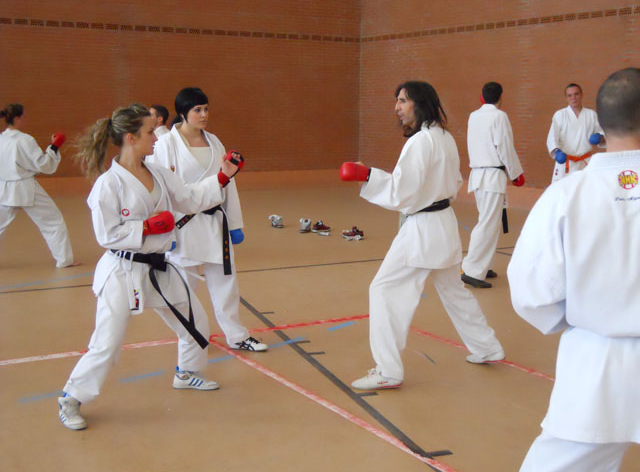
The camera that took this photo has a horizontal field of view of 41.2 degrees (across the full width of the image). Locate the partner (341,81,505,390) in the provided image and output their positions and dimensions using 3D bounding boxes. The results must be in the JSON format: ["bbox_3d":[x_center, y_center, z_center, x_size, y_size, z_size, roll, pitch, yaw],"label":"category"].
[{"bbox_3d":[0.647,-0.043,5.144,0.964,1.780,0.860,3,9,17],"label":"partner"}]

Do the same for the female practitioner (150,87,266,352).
[{"bbox_3d":[-0.747,-0.116,5.682,0.600,1.730,0.700,-6,11,-36],"label":"female practitioner"}]

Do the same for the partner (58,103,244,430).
[{"bbox_3d":[-0.907,0.128,4.486,0.670,1.610,0.939,6,10,32],"label":"partner"}]

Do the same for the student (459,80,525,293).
[{"bbox_3d":[1.634,-0.472,7.851,0.485,1.820,0.495,-7,12,-42],"label":"student"}]

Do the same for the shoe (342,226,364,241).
[{"bbox_3d":[0.416,-0.045,10.567,0.280,0.125,0.110,3,9,14],"label":"shoe"}]

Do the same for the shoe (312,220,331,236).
[{"bbox_3d":[0.013,-0.103,10.913,0.270,0.125,0.110,4,10,23],"label":"shoe"}]

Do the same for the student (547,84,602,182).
[{"bbox_3d":[2.586,-0.609,8.705,0.660,1.850,0.500,4,9,18],"label":"student"}]

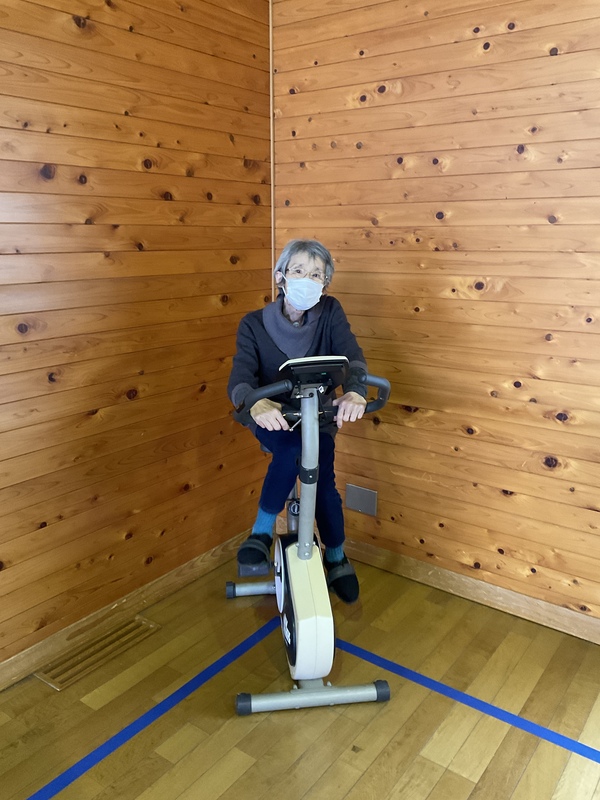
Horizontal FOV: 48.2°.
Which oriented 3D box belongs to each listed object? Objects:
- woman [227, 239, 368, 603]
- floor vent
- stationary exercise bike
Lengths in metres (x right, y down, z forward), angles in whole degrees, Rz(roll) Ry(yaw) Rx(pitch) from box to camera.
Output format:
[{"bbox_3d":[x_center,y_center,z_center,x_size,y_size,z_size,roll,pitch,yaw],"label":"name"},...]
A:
[{"bbox_3d":[-0.008,0.110,2.300,0.451,1.303,0.565,-2,14,-8],"label":"woman"},{"bbox_3d":[-0.710,0.893,2.409,0.152,0.020,0.457,10,17,36],"label":"floor vent"},{"bbox_3d":[-0.006,0.345,2.338,0.486,1.105,0.793,-2,14,-8],"label":"stationary exercise bike"}]

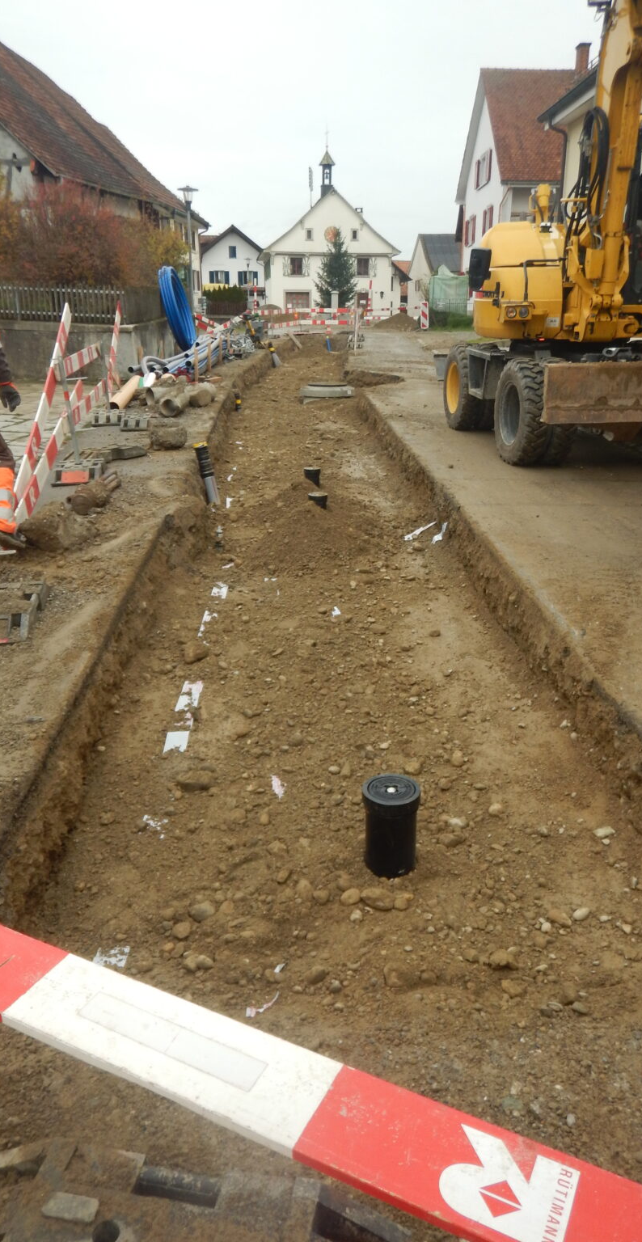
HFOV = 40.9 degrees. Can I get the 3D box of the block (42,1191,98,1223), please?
[{"bbox_3d":[-0.441,1.024,1.507,0.090,0.030,0.048,5,21,14],"label":"block"}]

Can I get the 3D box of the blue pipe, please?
[{"bbox_3d":[-4.012,-8.686,23.977,0.400,2.300,2.250,-15,20,5],"label":"blue pipe"}]

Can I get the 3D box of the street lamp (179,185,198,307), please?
[{"bbox_3d":[-3.865,-10.543,25.922,0.620,4.650,0.620,0,20,0],"label":"street lamp"}]

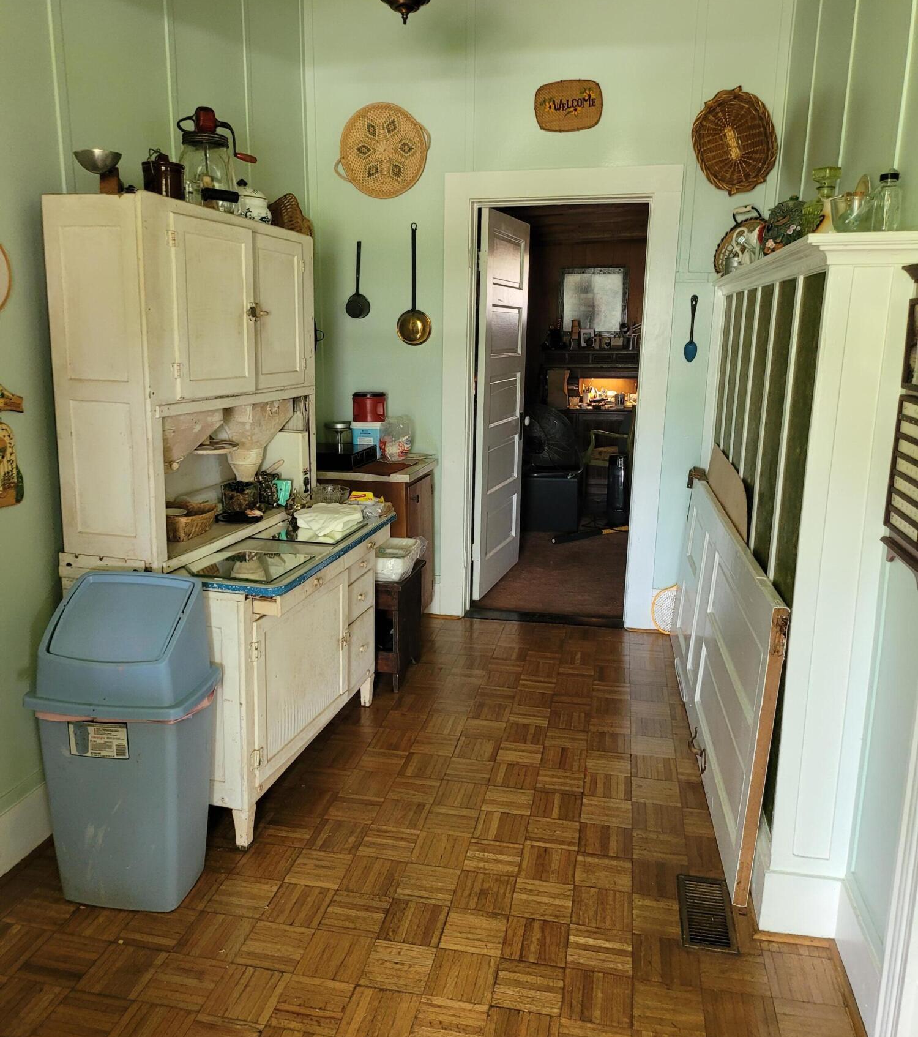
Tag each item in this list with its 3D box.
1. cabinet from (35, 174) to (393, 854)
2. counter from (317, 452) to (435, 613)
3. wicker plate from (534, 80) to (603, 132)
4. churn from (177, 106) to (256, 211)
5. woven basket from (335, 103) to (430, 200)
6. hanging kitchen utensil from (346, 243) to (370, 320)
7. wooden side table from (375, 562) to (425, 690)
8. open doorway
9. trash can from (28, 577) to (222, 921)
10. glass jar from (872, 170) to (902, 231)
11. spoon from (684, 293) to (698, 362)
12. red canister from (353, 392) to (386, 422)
[{"bbox_3d":[-0.676,-0.051,3.080,0.661,1.853,1.078,4,14,14],"label":"cabinet"},{"bbox_3d":[-0.485,0.135,4.387,0.644,0.816,0.625,4,12,10],"label":"counter"},{"bbox_3d":[0.489,-1.835,4.092,0.300,0.210,0.025,2,12,11],"label":"wicker plate"},{"bbox_3d":[-0.761,-1.115,2.897,0.248,0.328,0.184,-3,14,-14],"label":"churn"},{"bbox_3d":[-0.360,-1.709,4.277,0.447,0.417,0.070,3,14,10],"label":"woven basket"},{"bbox_3d":[-0.483,-1.140,4.405,0.123,0.363,0.075,4,12,10],"label":"hanging kitchen utensil"},{"bbox_3d":[-0.409,0.425,3.909,0.440,0.453,0.485,4,12,10],"label":"wooden side table"},{"bbox_3d":[0.462,-0.464,4.499,0.815,2.023,0.129,3,14,10],"label":"open doorway"},{"bbox_3d":[-0.871,0.597,2.480,0.408,0.870,0.328,3,14,9],"label":"trash can"},{"bbox_3d":[0.949,-0.702,2.036,0.064,0.134,0.064,3,14,10],"label":"glass jar"},{"bbox_3d":[1.062,-0.866,4.183,0.068,0.306,0.030,4,12,10],"label":"spoon"},{"bbox_3d":[-0.433,-0.536,4.447,0.157,0.134,0.157,1,14,0],"label":"red canister"}]

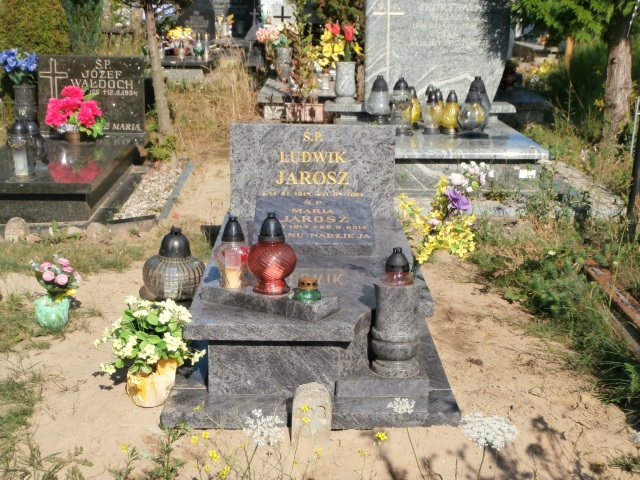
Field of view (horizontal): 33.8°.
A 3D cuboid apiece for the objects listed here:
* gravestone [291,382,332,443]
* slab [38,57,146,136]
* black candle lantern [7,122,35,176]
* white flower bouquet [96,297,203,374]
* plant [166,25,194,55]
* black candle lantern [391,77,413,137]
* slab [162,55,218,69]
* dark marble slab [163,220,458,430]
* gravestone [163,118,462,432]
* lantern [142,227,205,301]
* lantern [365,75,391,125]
[{"bbox_3d":[-0.028,0.556,3.434,0.133,0.190,0.075,0,12,0],"label":"gravestone"},{"bbox_3d":[-1.782,-1.131,8.220,0.830,0.630,0.080,0,12,-2],"label":"slab"},{"bbox_3d":[-1.873,-0.573,6.600,0.170,0.350,0.170,0,12,-2],"label":"black candle lantern"},{"bbox_3d":[-0.586,0.328,3.620,0.380,0.265,0.320,0,12,-1],"label":"white flower bouquet"},{"bbox_3d":[-2.105,-3.025,15.900,0.420,0.450,0.380,0,12,0],"label":"plant"},{"bbox_3d":[0.593,-0.965,7.620,0.155,0.430,0.155,0,12,-1],"label":"black candle lantern"},{"bbox_3d":[-1.964,-2.670,15.800,0.840,0.080,1.700,0,12,0],"label":"slab"},{"bbox_3d":[-0.035,0.231,4.505,1.000,0.380,2.050,0,12,0],"label":"dark marble slab"},{"bbox_3d":[-0.035,0.015,4.459,1.000,0.820,2.050,0,12,0],"label":"gravestone"},{"bbox_3d":[-0.660,0.120,4.780,0.280,0.350,0.280,0,12,-1],"label":"lantern"},{"bbox_3d":[0.475,-1.160,8.700,0.210,0.405,0.210,0,12,0],"label":"lantern"}]

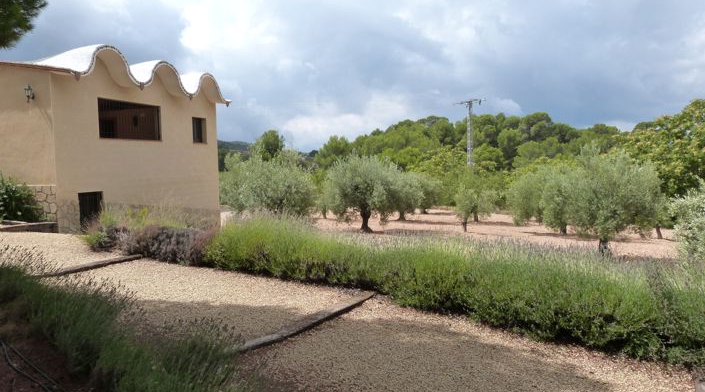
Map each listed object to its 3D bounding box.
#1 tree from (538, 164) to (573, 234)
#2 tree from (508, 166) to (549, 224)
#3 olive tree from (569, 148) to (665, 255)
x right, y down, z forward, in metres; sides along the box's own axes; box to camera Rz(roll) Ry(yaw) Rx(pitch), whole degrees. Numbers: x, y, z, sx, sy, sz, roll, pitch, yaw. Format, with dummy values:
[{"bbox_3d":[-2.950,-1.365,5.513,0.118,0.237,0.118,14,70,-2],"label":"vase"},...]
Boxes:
[{"bbox_3d":[9.665,0.160,23.200,2.460,3.190,2.390,-1,3,0],"label":"tree"},{"bbox_3d":[10.121,-0.083,28.300,3.000,3.110,2.910,-1,3,0],"label":"tree"},{"bbox_3d":[9.180,0.158,17.900,3.380,3.800,3.280,-1,3,0],"label":"olive tree"}]

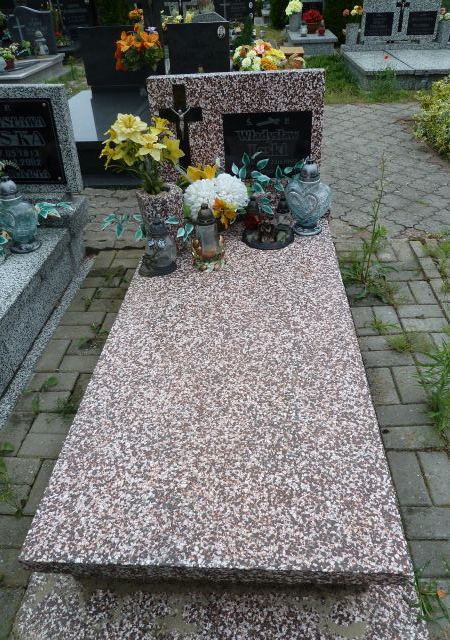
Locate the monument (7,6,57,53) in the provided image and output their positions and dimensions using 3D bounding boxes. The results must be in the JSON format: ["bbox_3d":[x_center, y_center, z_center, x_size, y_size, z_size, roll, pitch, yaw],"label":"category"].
[{"bbox_3d":[-2.645,-4.002,6.402,0.581,0.580,0.100,1,38,5],"label":"monument"}]

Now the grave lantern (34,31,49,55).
[{"bbox_3d":[-2.581,-3.858,6.446,0.188,0.297,0.188,1,38,5],"label":"grave lantern"}]

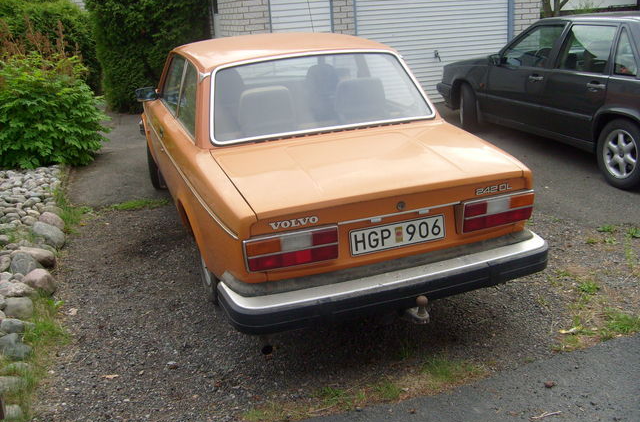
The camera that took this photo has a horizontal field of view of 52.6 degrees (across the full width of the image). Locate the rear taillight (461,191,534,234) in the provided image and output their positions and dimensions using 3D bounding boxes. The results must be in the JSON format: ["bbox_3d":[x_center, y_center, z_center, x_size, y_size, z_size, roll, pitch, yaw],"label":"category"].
[{"bbox_3d":[0.867,-0.003,3.177,0.415,0.150,0.080,-9,20,-17],"label":"rear taillight"}]

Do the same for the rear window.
[{"bbox_3d":[0.001,-0.684,3.783,1.370,0.480,0.070,-9,-18,-17],"label":"rear window"}]

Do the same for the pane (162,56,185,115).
[{"bbox_3d":[-1.121,-0.973,4.928,0.040,0.400,1.000,10,13,-23],"label":"pane"}]

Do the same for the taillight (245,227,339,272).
[{"bbox_3d":[-0.128,0.161,2.861,0.415,0.150,0.080,-9,20,-17],"label":"taillight"}]

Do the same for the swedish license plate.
[{"bbox_3d":[0.373,0.115,3.026,0.480,0.112,0.020,-9,14,-17],"label":"swedish license plate"}]

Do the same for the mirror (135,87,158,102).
[{"bbox_3d":[-1.354,-0.901,5.032,0.155,0.105,0.090,-9,20,-17],"label":"mirror"}]

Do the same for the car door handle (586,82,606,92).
[{"bbox_3d":[2.395,-1.080,5.625,0.050,0.075,0.235,-8,20,-15],"label":"car door handle"}]

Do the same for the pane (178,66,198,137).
[{"bbox_3d":[-0.832,-0.724,4.158,0.040,0.400,0.850,10,13,-23],"label":"pane"}]

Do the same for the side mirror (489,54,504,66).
[{"bbox_3d":[1.889,-1.615,6.923,0.190,0.130,0.120,-8,20,-15],"label":"side mirror"}]

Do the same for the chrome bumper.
[{"bbox_3d":[0.375,0.299,3.115,1.670,0.160,0.380,-9,20,-17],"label":"chrome bumper"}]

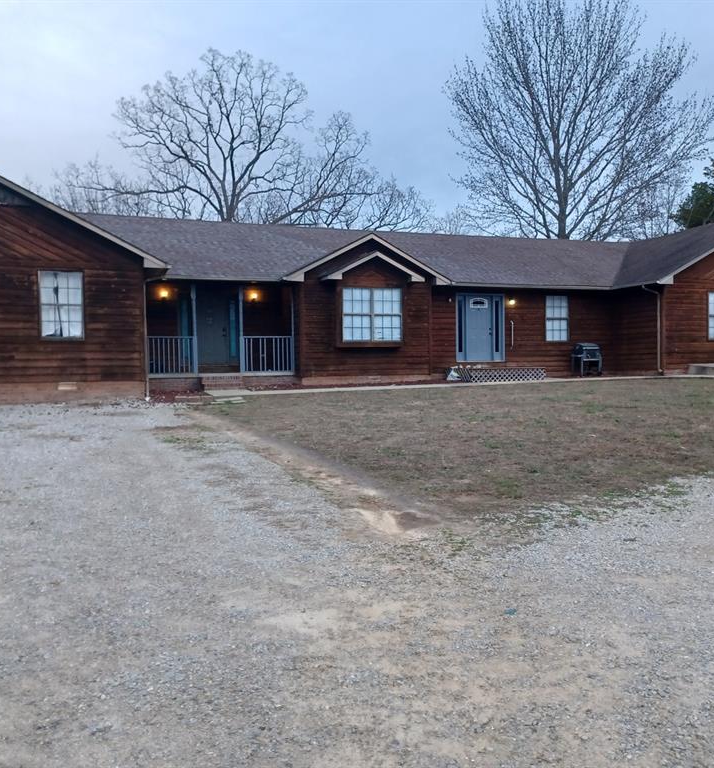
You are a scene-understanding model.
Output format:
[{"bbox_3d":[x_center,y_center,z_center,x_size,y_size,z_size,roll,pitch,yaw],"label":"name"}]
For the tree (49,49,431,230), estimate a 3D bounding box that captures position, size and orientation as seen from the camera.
[{"bbox_3d":[-6.200,-9.000,38.500,19.000,16.500,16.500,0,3,0],"label":"tree"}]

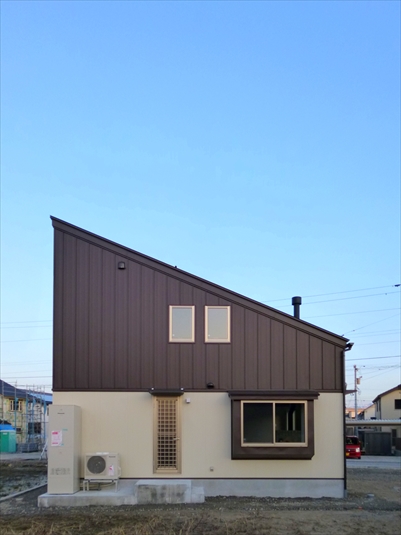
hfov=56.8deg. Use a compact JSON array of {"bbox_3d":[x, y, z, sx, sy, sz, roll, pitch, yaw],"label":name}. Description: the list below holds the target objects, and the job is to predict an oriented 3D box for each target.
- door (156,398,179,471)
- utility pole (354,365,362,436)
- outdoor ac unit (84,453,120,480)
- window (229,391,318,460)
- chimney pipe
[{"bbox_3d":[-0.845,4.286,9.500,0.550,1.840,0.070,0,-2,0],"label":"door"},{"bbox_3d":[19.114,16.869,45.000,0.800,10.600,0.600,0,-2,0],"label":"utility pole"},{"bbox_3d":[-2.405,4.896,9.260,0.850,0.660,0.320,0,-2,0],"label":"outdoor ac unit"},{"bbox_3d":[1.843,3.963,9.400,2.240,1.740,0.280,0,-2,0],"label":"window"},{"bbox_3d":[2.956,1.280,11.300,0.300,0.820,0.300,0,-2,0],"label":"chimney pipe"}]

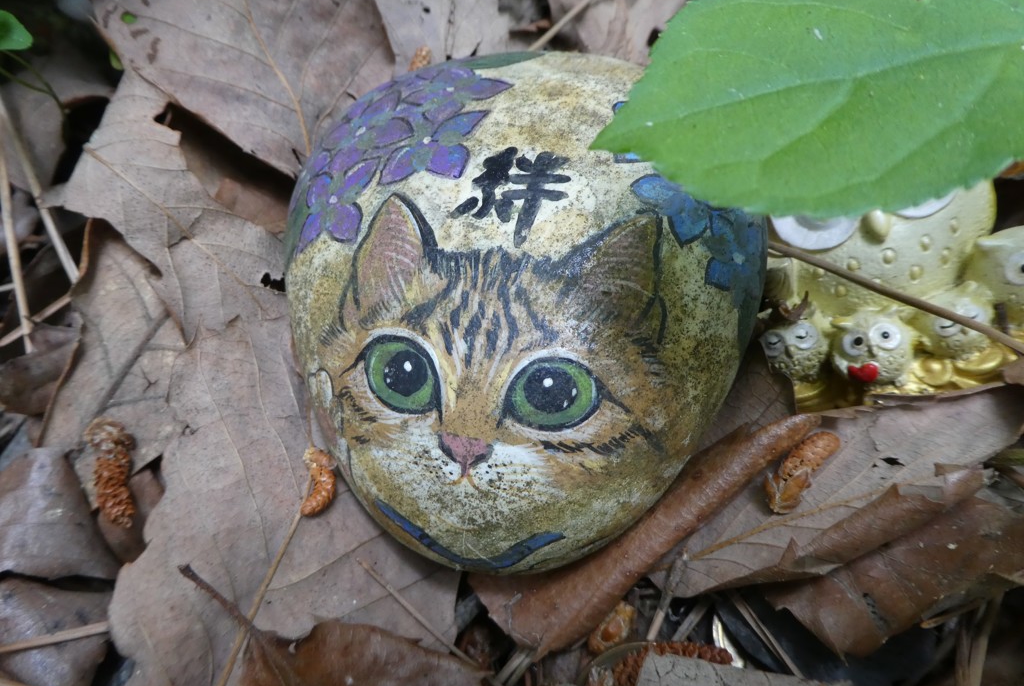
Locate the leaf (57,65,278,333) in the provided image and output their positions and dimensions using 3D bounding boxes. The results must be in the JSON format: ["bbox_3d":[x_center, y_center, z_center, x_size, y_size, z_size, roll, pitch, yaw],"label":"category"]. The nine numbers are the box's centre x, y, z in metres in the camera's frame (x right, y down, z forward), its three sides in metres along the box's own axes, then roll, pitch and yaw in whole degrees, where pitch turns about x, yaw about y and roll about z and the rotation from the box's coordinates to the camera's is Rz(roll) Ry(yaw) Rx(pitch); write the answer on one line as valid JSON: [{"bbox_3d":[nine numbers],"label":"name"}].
[{"bbox_3d":[-0.115,-0.045,0.231,0.060,0.025,0.120,-35,64,-20],"label":"leaf"}]

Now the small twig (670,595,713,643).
[{"bbox_3d":[0.044,0.068,0.175,0.003,0.002,0.014,39,74,22],"label":"small twig"}]

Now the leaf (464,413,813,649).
[{"bbox_3d":[0.040,0.044,0.178,0.101,0.018,0.023,-24,61,-14],"label":"leaf"}]

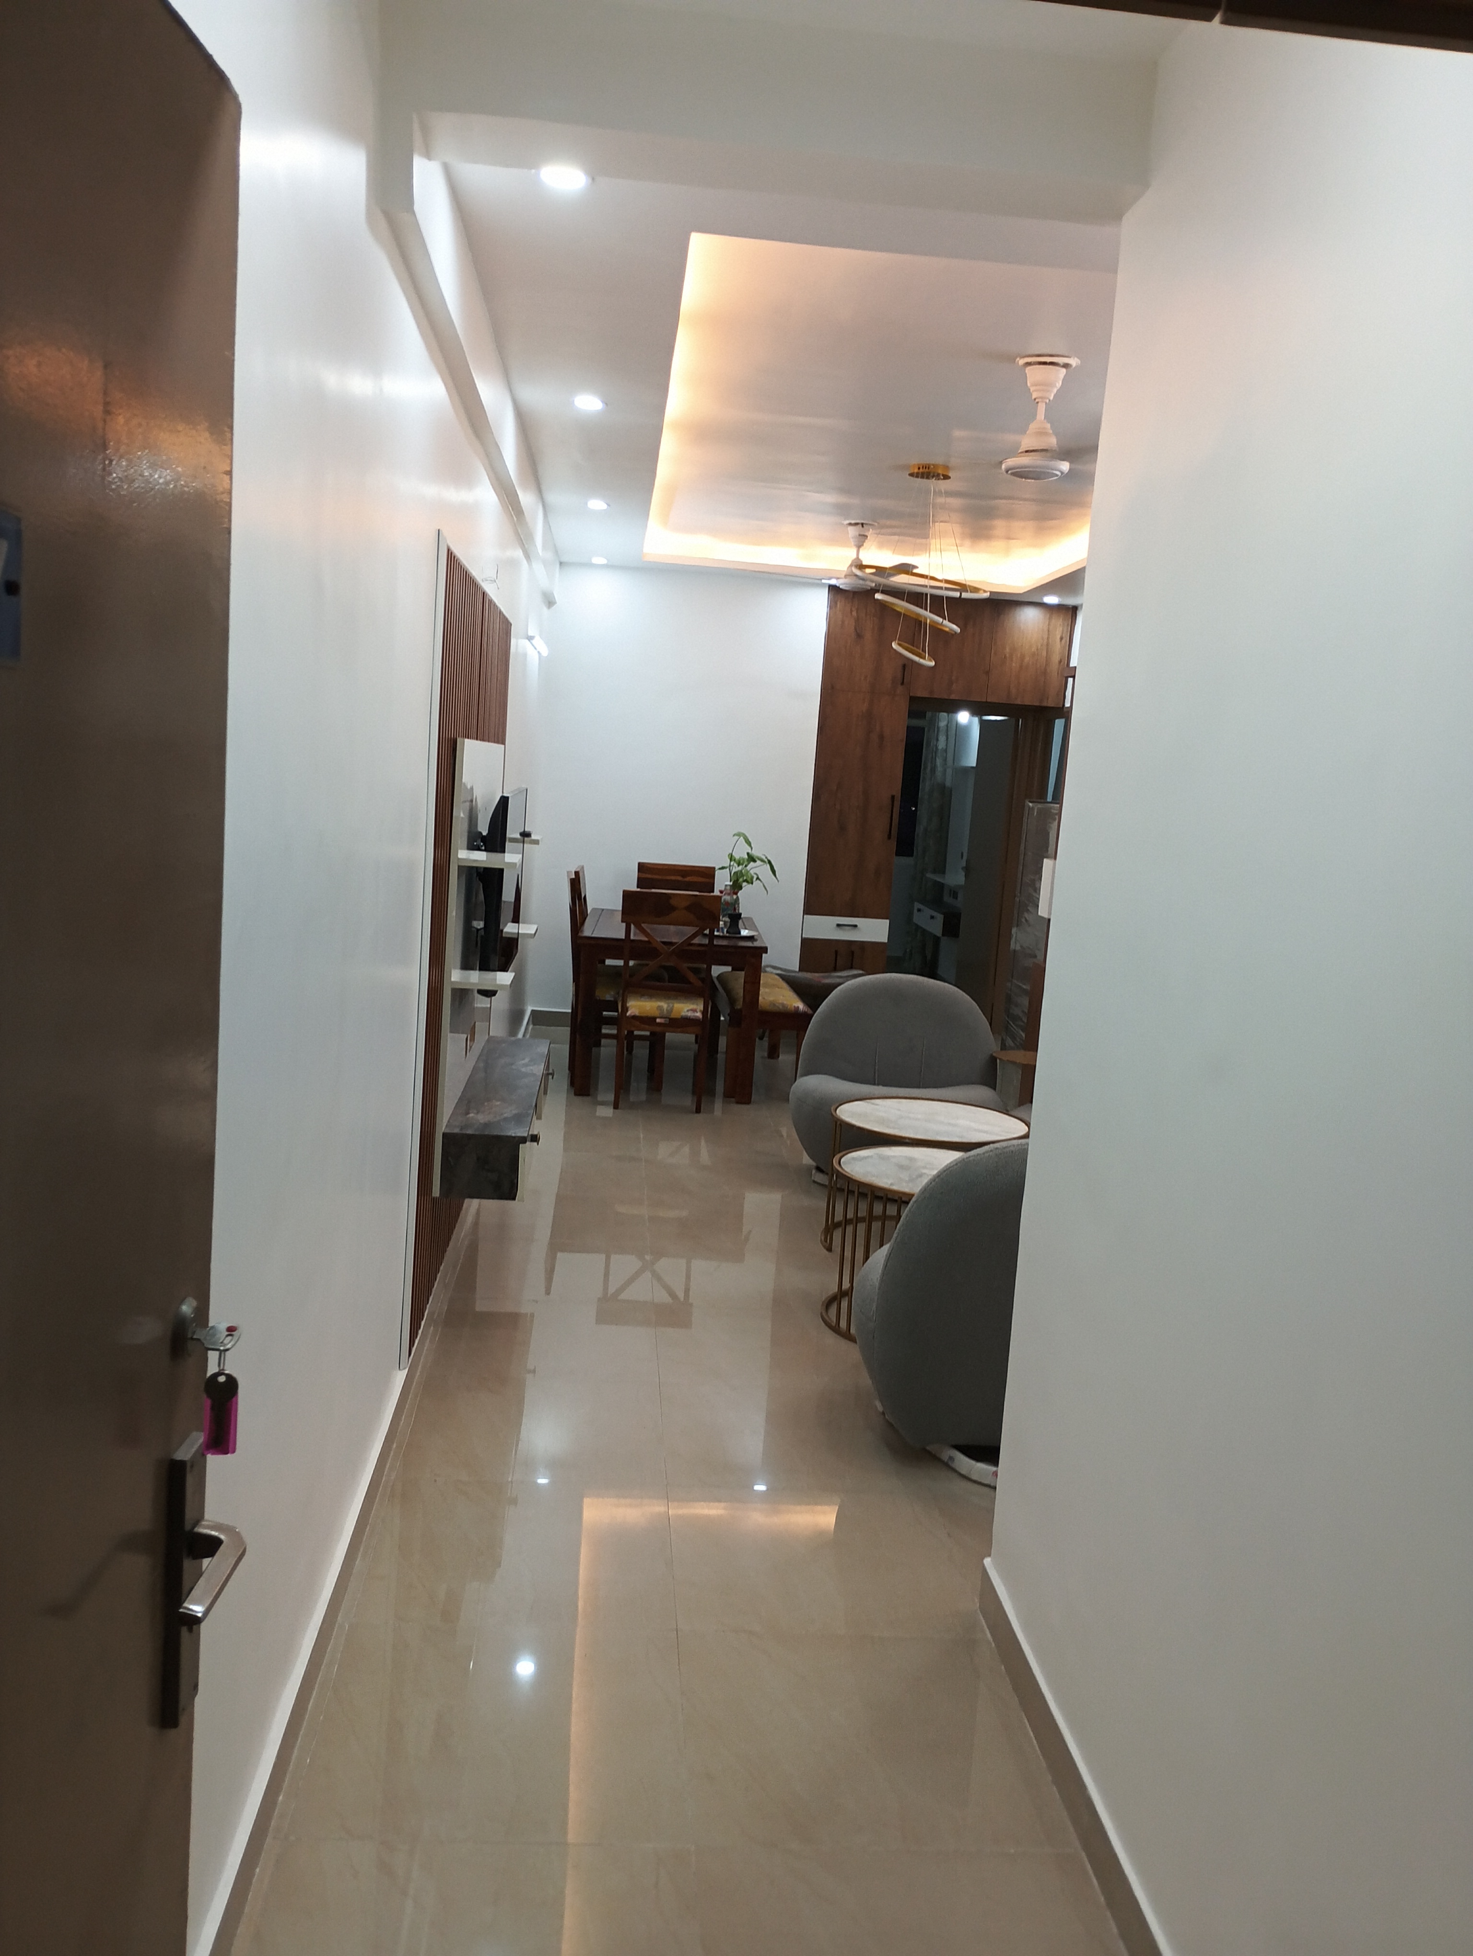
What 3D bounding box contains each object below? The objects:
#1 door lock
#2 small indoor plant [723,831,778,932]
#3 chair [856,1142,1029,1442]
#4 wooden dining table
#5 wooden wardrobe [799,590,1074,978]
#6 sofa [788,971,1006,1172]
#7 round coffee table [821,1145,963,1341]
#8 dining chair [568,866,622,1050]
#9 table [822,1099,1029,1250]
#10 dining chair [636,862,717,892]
[{"bbox_3d":[-0.427,0.492,1.240,0.056,0.224,0.131,4,7,0],"label":"door lock"},{"bbox_3d":[0.052,-0.497,8.185,0.292,0.503,0.272,3,7,-5],"label":"small indoor plant"},{"bbox_3d":[0.748,0.716,3.907,0.906,0.785,0.876,3,7,-5],"label":"chair"},{"bbox_3d":[-0.352,0.111,8.174,0.896,0.757,1.490,4,7,-3],"label":"wooden dining table"},{"bbox_3d":[1.123,-0.933,9.564,1.446,2.629,0.548,3,8,-5],"label":"wooden wardrobe"},{"bbox_3d":[0.670,0.407,6.294,0.906,0.785,0.876,3,7,-5],"label":"sofa"},{"bbox_3d":[0.557,0.780,4.594,0.581,0.458,0.581,4,7,-1],"label":"round coffee table"},{"bbox_3d":[-0.600,0.005,7.877,0.503,1.006,0.463,3,7,-5],"label":"dining chair"},{"bbox_3d":[0.629,0.695,5.321,0.659,0.455,0.659,3,7,-5],"label":"table"},{"bbox_3d":[-0.363,-0.118,8.977,0.453,1.006,0.503,3,7,-5],"label":"dining chair"}]

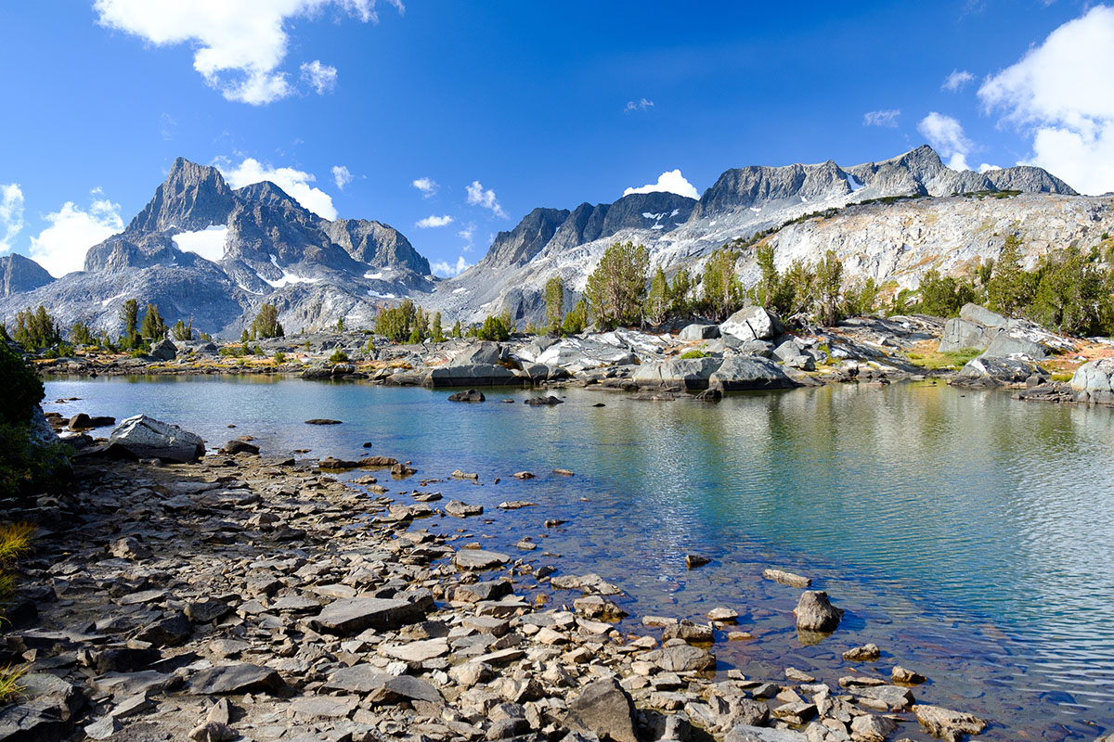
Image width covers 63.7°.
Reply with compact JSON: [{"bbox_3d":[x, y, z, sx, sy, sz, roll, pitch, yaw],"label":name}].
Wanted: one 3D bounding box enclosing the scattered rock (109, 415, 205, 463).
[{"bbox_3d":[-6.461,1.051,14.525,1.309,0.732,0.851,0,1,-11],"label":"scattered rock"}]

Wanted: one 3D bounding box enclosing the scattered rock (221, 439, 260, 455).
[{"bbox_3d":[-5.400,1.280,15.299,0.548,0.254,0.383,0,1,-11],"label":"scattered rock"}]

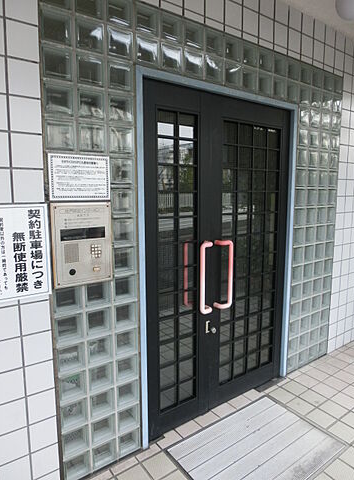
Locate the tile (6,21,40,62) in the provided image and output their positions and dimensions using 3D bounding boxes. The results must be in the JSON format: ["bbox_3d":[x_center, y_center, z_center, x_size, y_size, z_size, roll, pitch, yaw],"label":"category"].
[{"bbox_3d":[-0.643,-0.827,1.389,0.124,0.144,0.010,-6,10,-35],"label":"tile"}]

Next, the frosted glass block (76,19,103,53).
[{"bbox_3d":[-0.427,-0.944,1.559,0.145,0.145,0.090,-6,10,-36],"label":"frosted glass block"}]

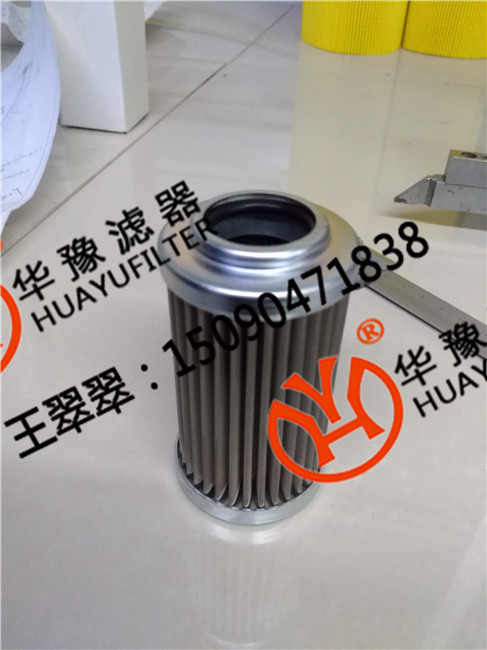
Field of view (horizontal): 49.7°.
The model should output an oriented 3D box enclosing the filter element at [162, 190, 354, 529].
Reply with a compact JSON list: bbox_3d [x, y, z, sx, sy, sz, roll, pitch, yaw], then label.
[{"bbox_3d":[0.003,0.009,0.139,0.045,0.083,0.045,1,39,0],"label":"filter element"}]

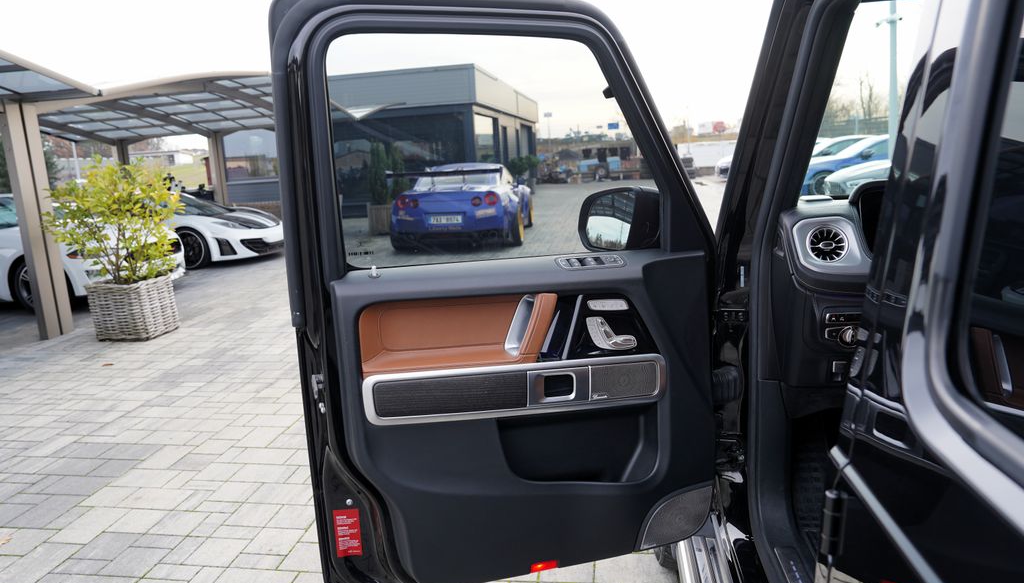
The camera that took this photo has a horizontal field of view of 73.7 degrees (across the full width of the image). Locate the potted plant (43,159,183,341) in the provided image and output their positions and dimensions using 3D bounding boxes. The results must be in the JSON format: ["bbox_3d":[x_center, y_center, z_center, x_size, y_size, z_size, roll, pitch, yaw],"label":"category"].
[{"bbox_3d":[-3.549,-0.398,6.296,1.080,1.630,1.050,-1,12,8],"label":"potted plant"}]

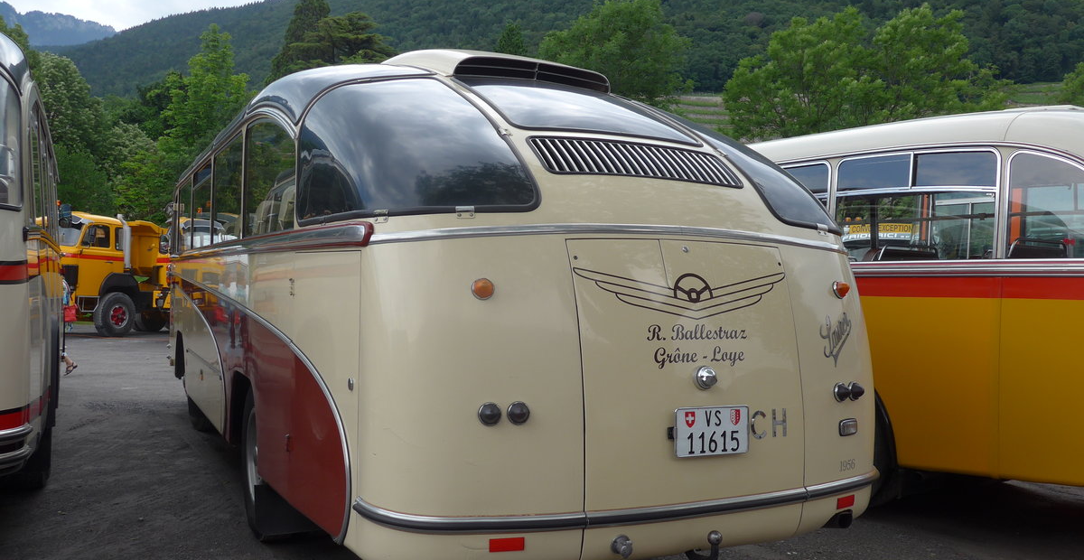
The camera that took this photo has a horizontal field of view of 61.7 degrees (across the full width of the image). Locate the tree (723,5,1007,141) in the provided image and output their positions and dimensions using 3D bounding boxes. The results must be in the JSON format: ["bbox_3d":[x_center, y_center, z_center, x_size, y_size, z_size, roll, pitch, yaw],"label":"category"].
[{"bbox_3d":[10.359,-3.727,28.961,9.000,10.110,7.500,1,1,20],"label":"tree"}]

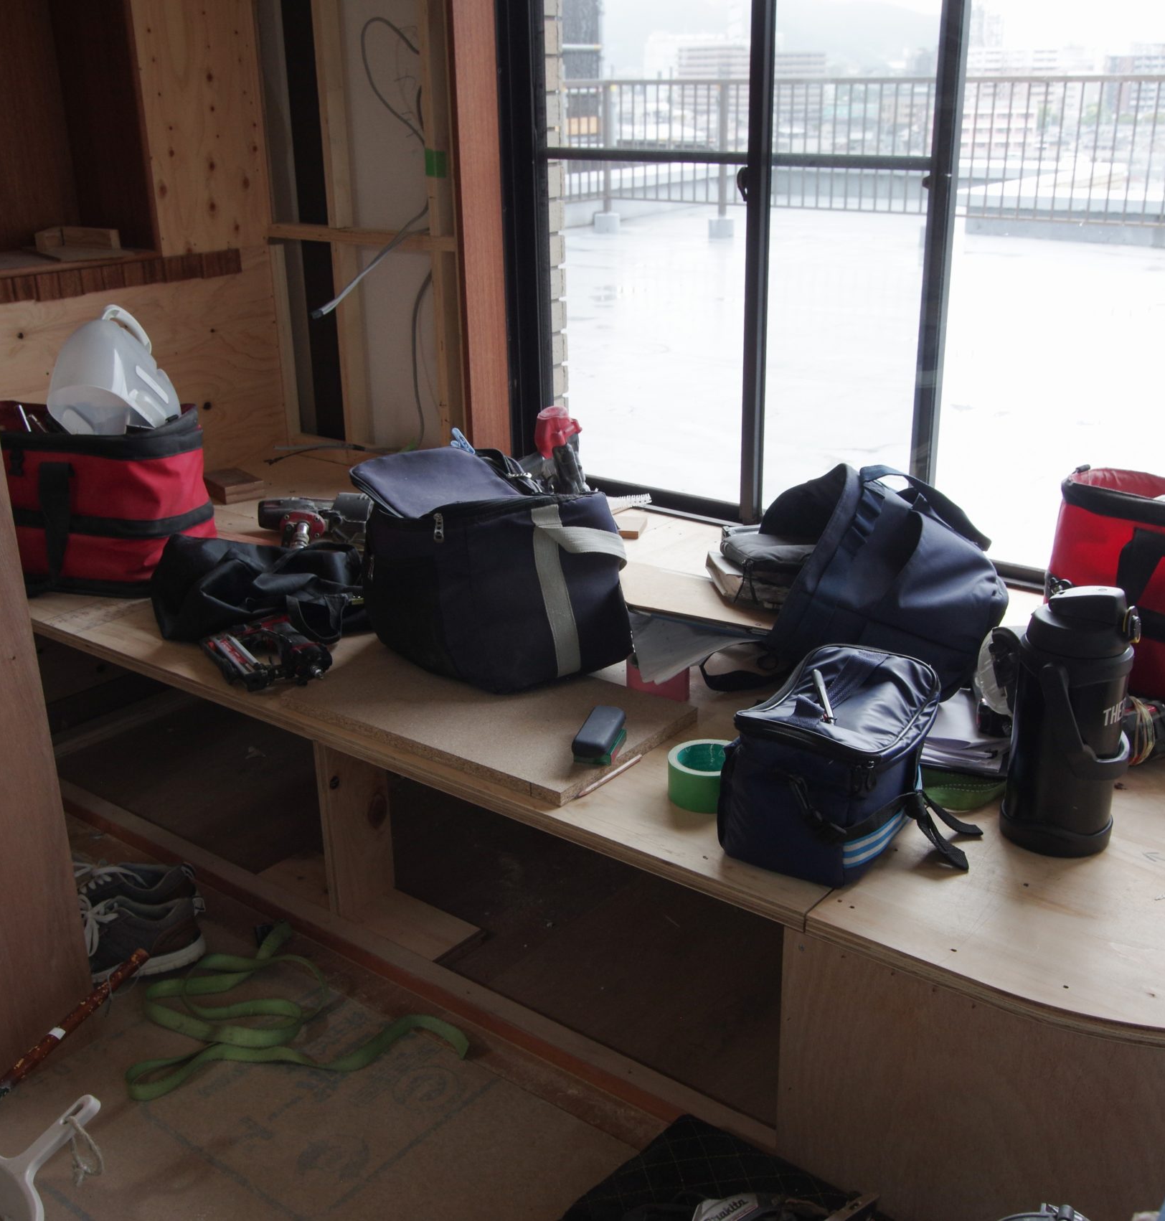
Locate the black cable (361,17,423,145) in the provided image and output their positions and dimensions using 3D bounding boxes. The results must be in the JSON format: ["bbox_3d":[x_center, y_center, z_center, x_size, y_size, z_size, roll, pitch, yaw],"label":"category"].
[{"bbox_3d":[-0.385,-1.065,2.773,0.170,0.245,0.060,15,26,36],"label":"black cable"}]

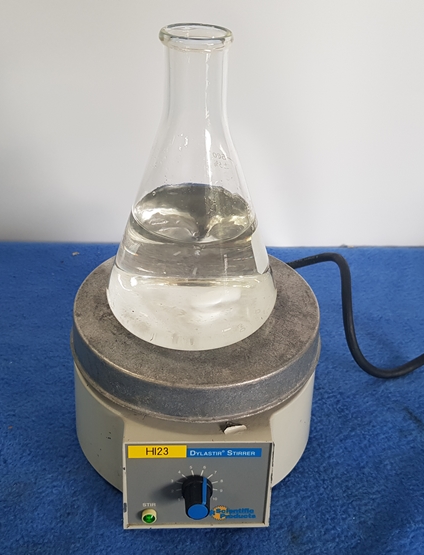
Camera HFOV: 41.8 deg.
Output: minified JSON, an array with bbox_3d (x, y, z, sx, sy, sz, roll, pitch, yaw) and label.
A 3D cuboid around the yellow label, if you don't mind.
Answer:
[{"bbox_3d":[-0.032,0.102,0.324,0.034,0.009,0.001,1,24,-3],"label":"yellow label"}]

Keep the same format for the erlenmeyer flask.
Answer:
[{"bbox_3d":[-0.010,-0.054,0.323,0.108,0.170,0.108,2,35,0],"label":"erlenmeyer flask"}]

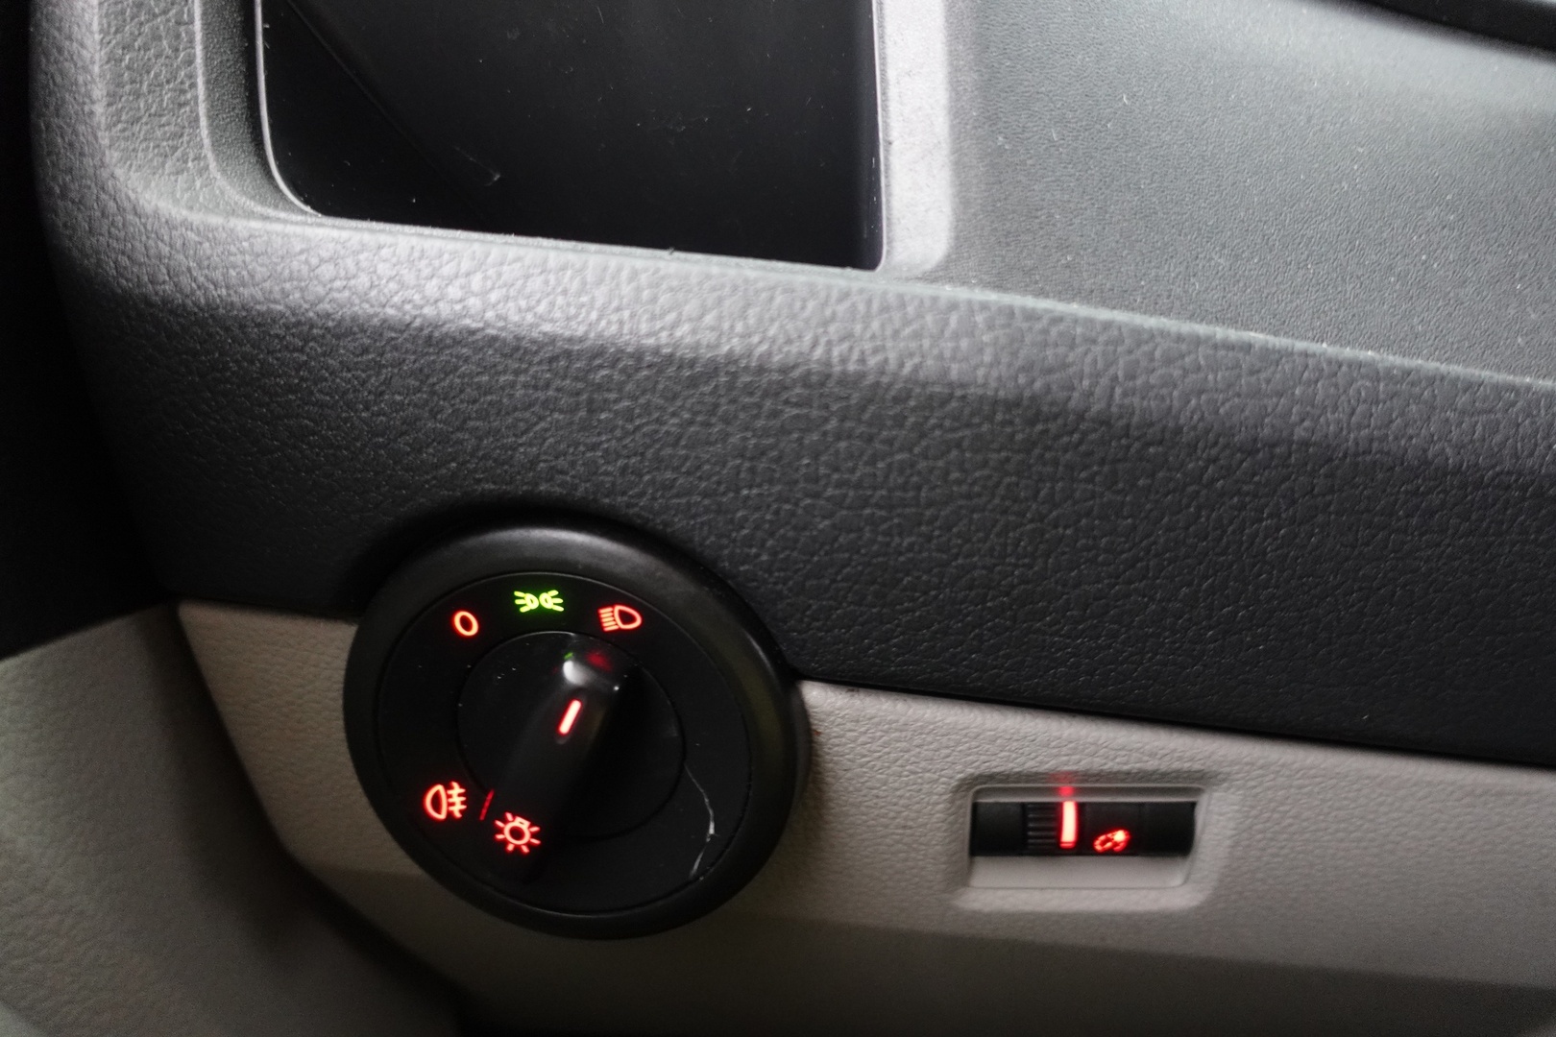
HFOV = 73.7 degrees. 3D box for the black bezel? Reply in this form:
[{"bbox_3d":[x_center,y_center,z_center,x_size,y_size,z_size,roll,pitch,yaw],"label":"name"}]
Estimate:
[{"bbox_3d":[-0.037,0.040,0.172,0.079,0.079,0.022,-1,17,8],"label":"black bezel"}]

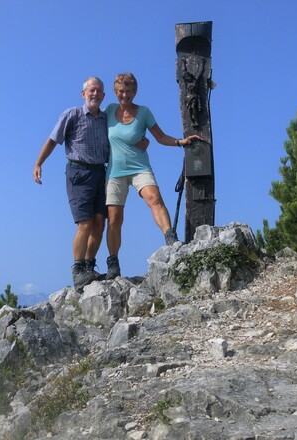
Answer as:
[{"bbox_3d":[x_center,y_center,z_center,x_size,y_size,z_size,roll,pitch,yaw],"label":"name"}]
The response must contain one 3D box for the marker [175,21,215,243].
[{"bbox_3d":[0.401,-0.745,5.008,0.300,1.936,0.260,-2,-7,6],"label":"marker"}]

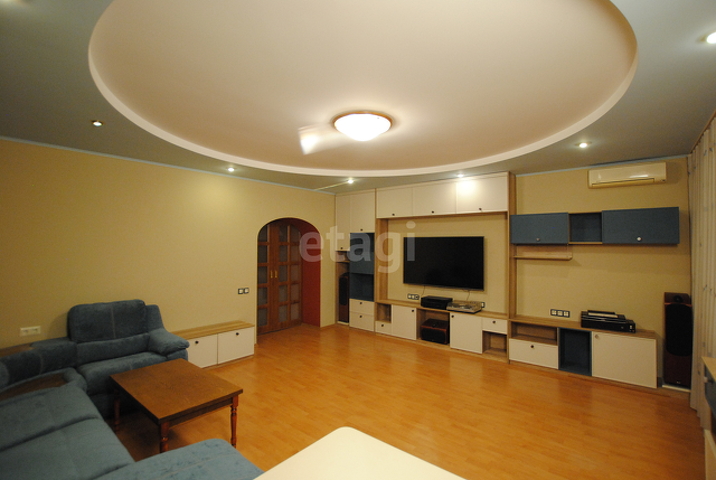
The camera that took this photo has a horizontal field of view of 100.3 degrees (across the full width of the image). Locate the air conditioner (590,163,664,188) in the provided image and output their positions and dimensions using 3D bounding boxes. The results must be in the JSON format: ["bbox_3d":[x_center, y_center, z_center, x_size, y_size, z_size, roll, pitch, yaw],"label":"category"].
[{"bbox_3d":[3.392,-0.797,3.800,0.720,0.240,0.199,-1,-2,36],"label":"air conditioner"}]

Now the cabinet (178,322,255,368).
[{"bbox_3d":[-2.064,1.496,4.210,1.046,0.443,0.513,1,-2,-45],"label":"cabinet"}]

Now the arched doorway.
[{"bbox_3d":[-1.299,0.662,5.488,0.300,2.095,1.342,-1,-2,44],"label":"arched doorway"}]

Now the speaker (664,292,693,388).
[{"bbox_3d":[3.666,1.116,3.429,0.212,1.027,0.326,-1,-2,45],"label":"speaker"}]

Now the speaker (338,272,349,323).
[{"bbox_3d":[-0.189,1.157,6.070,0.233,0.954,0.330,-1,-1,36],"label":"speaker"}]

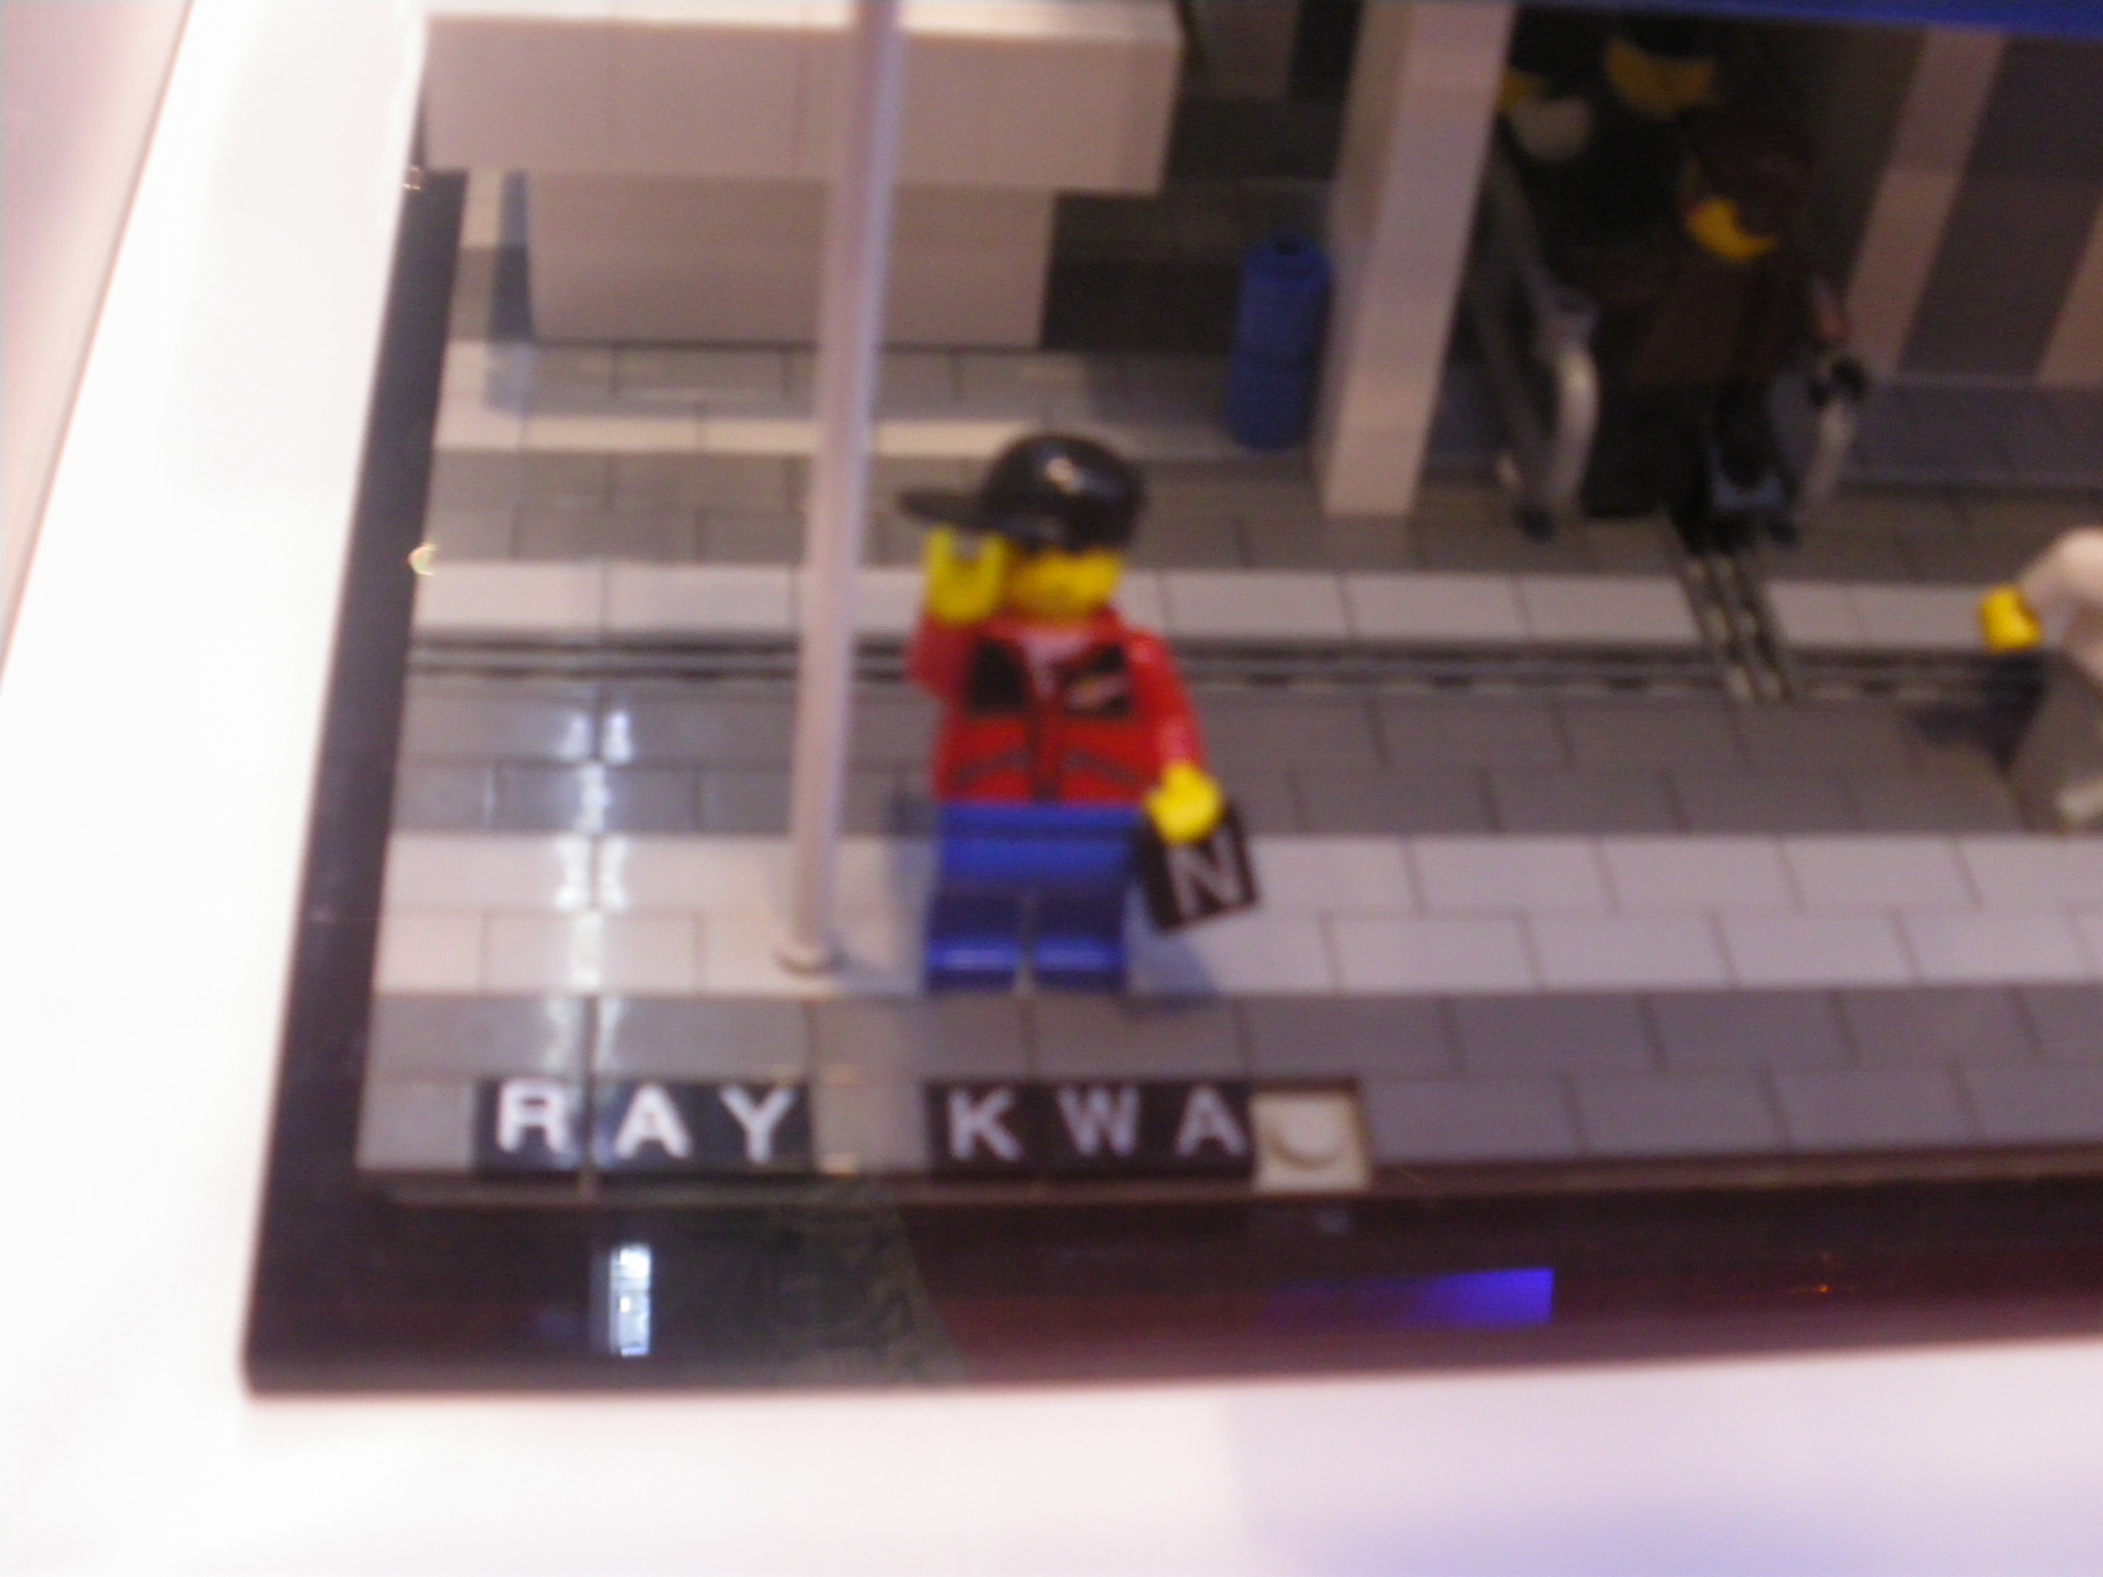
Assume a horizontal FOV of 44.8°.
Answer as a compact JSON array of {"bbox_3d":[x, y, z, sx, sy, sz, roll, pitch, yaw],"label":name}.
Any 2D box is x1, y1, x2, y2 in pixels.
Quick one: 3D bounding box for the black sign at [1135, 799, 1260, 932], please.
[{"bbox_3d":[0.010,0.006,0.188,0.008,0.003,0.008,-13,89,-23],"label":"black sign"}]

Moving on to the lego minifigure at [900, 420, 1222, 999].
[{"bbox_3d":[0.001,-0.005,0.180,0.024,0.042,0.015,0,46,-7],"label":"lego minifigure"}]

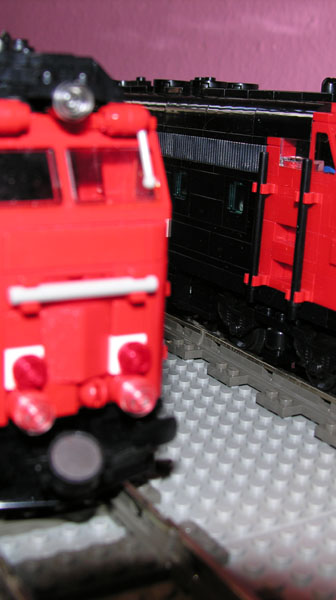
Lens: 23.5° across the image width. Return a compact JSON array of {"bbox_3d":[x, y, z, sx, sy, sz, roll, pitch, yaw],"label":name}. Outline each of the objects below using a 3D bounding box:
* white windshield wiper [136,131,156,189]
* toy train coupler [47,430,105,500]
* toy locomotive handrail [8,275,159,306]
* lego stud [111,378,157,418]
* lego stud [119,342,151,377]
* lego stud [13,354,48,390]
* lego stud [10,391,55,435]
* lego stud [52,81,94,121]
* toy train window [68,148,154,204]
[{"bbox_3d":[-0.005,-0.031,0.177,0.003,0.013,0.003,-17,22,-26],"label":"white windshield wiper"},{"bbox_3d":[-0.022,0.035,0.181,0.012,0.013,0.009,-6,16,-29],"label":"toy train coupler"},{"bbox_3d":[-0.017,-0.002,0.166,0.033,0.004,0.004,-6,16,-29],"label":"toy locomotive handrail"},{"bbox_3d":[-0.007,0.021,0.179,0.009,0.009,0.005,-6,17,-29],"label":"lego stud"},{"bbox_3d":[-0.007,0.013,0.178,0.008,0.008,0.005,-6,16,-29],"label":"lego stud"},{"bbox_3d":[-0.028,0.015,0.167,0.008,0.008,0.004,-6,17,-29],"label":"lego stud"},{"bbox_3d":[-0.028,0.023,0.168,0.009,0.009,0.005,-6,17,-29],"label":"lego stud"},{"bbox_3d":[-0.020,-0.041,0.166,0.008,0.008,0.006,-6,16,-29],"label":"lego stud"},{"bbox_3d":[-0.012,-0.027,0.177,0.018,0.012,0.003,-6,-6,-29],"label":"toy train window"}]

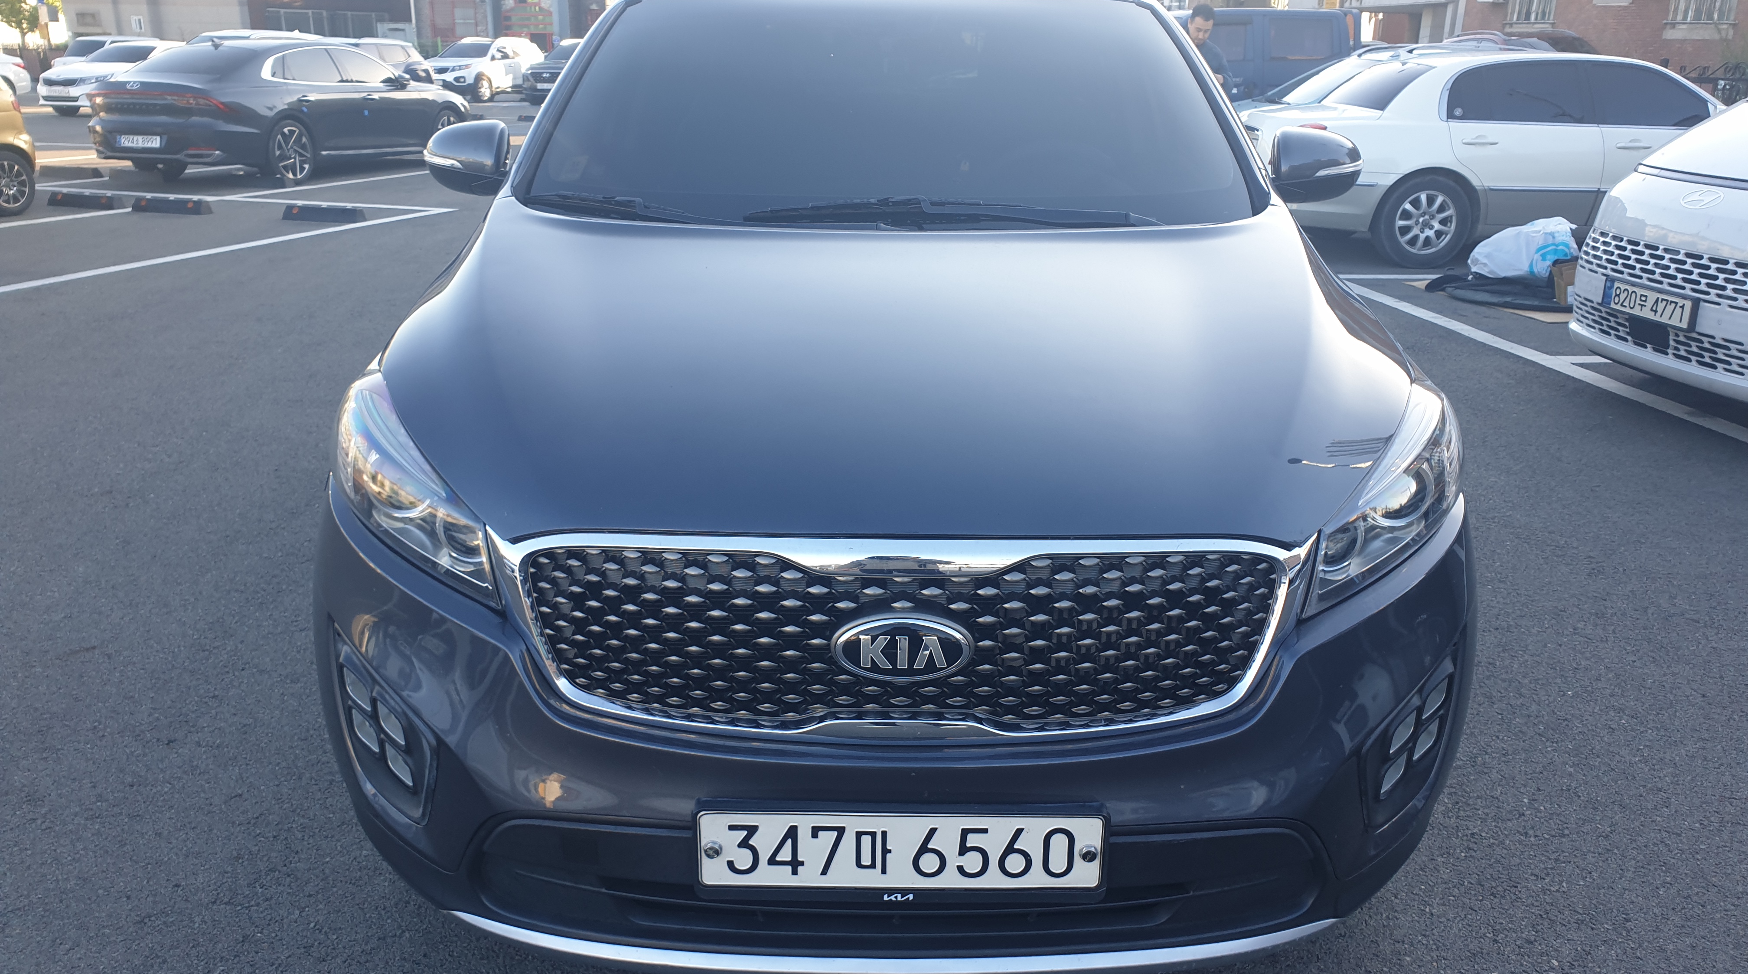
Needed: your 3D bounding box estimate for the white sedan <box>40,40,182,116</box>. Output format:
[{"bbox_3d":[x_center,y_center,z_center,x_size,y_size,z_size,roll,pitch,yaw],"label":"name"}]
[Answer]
[{"bbox_3d":[-15.521,-8.825,28.252,1.860,1.475,4.850,6,19,16],"label":"white sedan"}]

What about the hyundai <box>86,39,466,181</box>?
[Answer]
[{"bbox_3d":[-6.700,-4.462,15.456,1.875,1.470,4.980,6,19,16],"label":"hyundai"}]

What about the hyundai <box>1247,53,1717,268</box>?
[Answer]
[{"bbox_3d":[5.178,-2.611,10.265,4.960,1.485,1.850,-2,19,-7],"label":"hyundai"}]

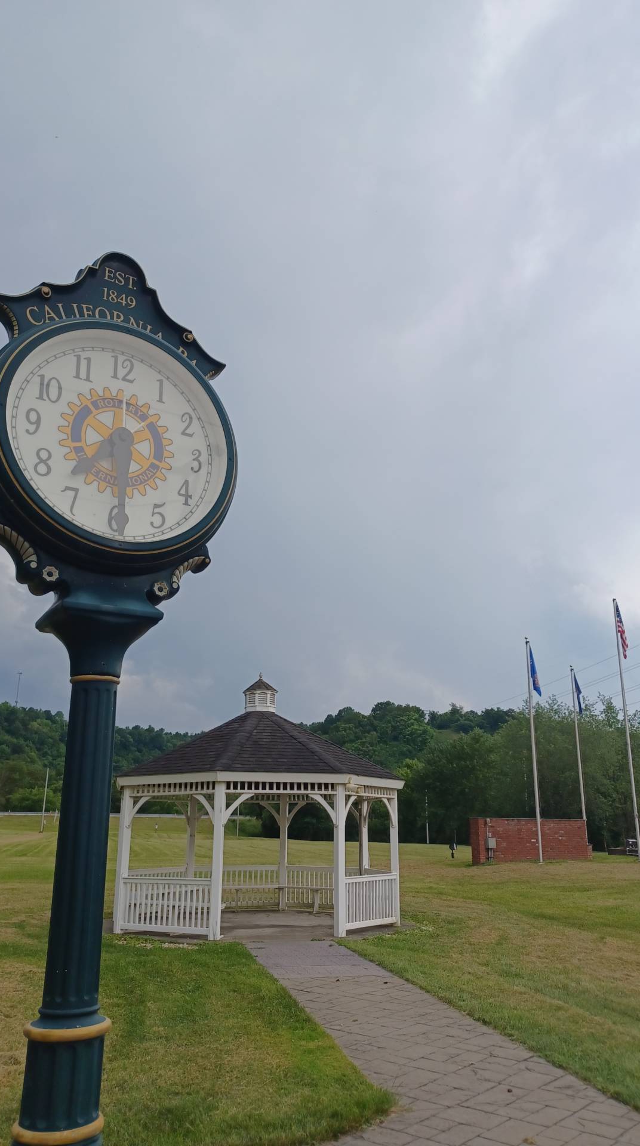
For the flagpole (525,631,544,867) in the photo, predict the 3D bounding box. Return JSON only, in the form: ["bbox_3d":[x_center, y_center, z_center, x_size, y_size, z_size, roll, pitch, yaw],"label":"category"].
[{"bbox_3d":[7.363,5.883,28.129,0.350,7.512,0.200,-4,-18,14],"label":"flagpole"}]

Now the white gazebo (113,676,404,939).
[{"bbox_3d":[-1.188,4.185,15.768,5.203,4.550,5.203,4,-18,-13],"label":"white gazebo"}]

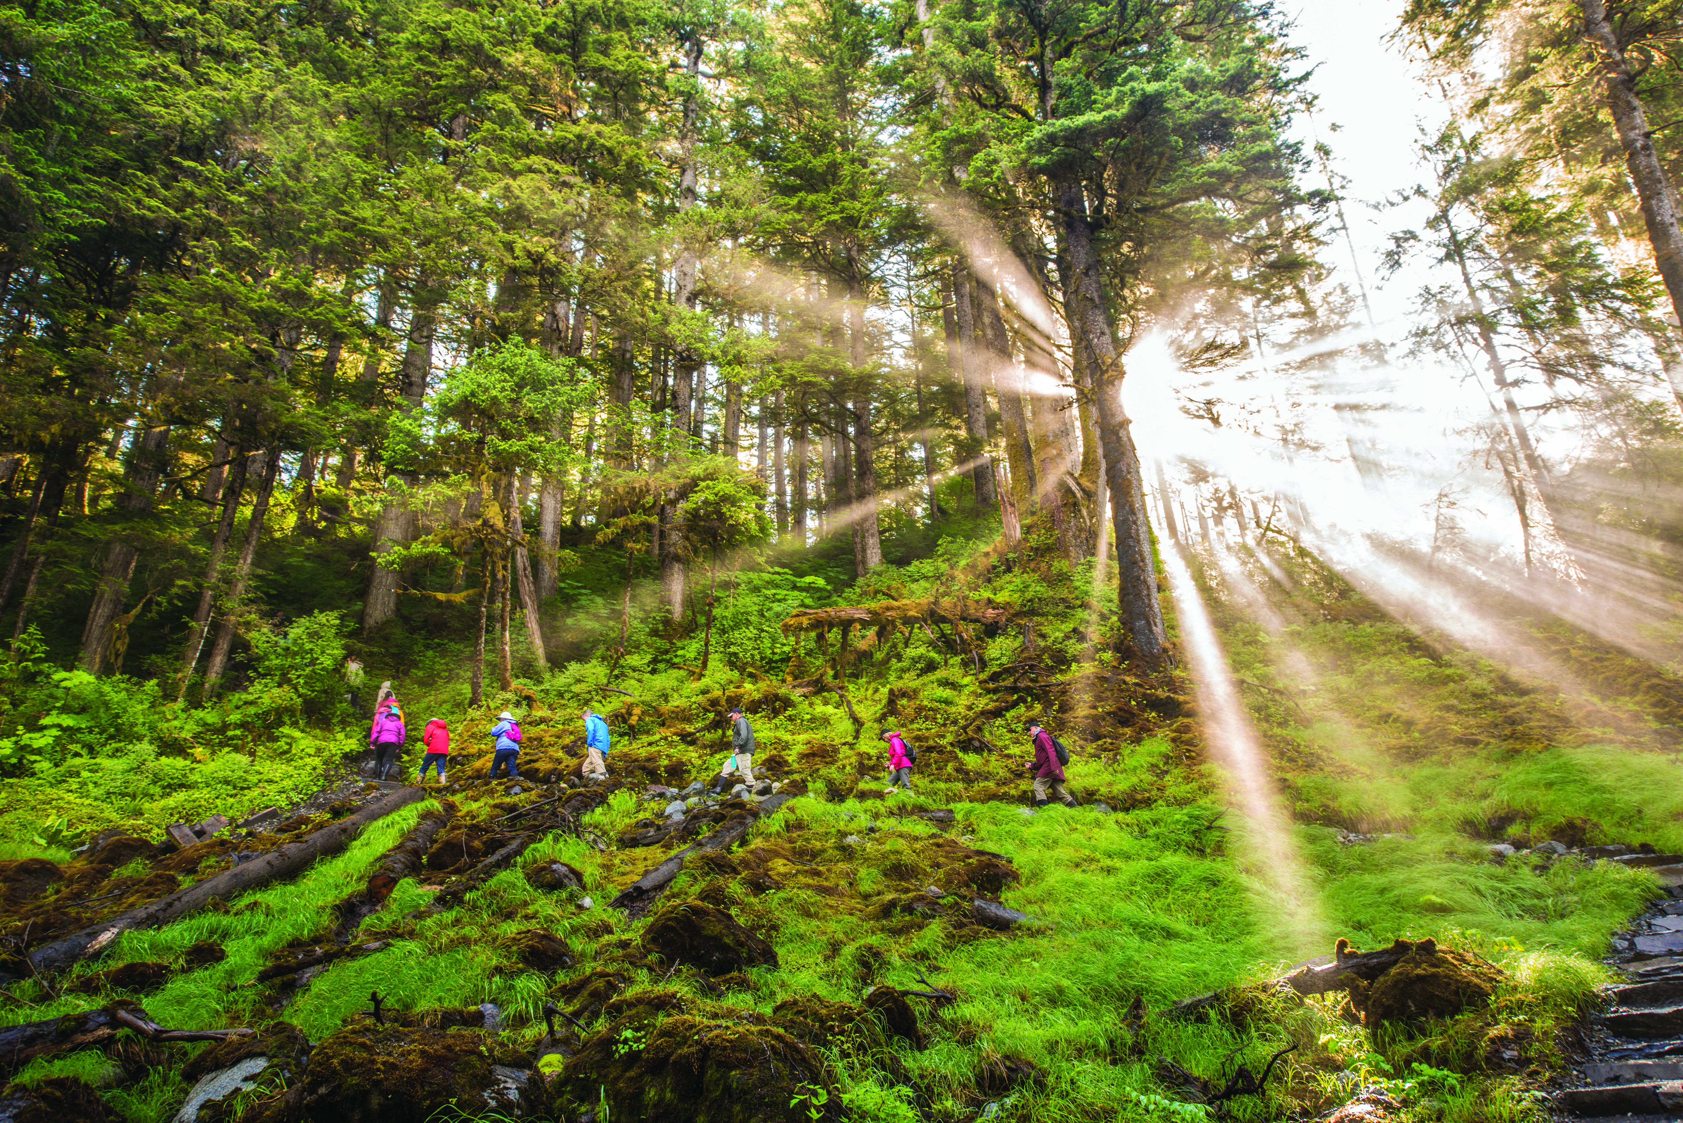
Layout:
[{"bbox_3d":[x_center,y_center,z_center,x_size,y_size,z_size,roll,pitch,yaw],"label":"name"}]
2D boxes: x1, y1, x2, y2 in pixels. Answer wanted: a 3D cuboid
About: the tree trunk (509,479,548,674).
[{"bbox_3d":[-9.559,0.415,34.232,0.359,6.379,0.359,-8,-20,-16],"label":"tree trunk"}]

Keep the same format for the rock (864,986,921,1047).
[{"bbox_3d":[0.329,2.923,7.200,0.337,0.361,0.321,-2,-23,2],"label":"rock"}]

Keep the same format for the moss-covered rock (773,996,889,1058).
[{"bbox_3d":[-0.083,3.650,8.800,0.881,0.483,0.700,-1,-18,-1],"label":"moss-covered rock"}]

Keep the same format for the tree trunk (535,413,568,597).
[{"bbox_3d":[-11.042,-2.102,42.830,0.747,7.915,0.747,4,-23,-15],"label":"tree trunk"}]

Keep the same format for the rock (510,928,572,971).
[{"bbox_3d":[-2.986,3.878,11.200,0.605,0.419,0.520,3,-19,-14],"label":"rock"}]

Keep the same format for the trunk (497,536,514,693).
[{"bbox_3d":[-9.528,1.392,31.985,0.280,4.750,0.280,1,-22,-17],"label":"trunk"}]

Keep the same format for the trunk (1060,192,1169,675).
[{"bbox_3d":[7.587,-4.403,31.969,1.106,15.451,1.106,-8,-23,14],"label":"trunk"}]

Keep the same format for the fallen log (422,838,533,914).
[{"bbox_3d":[-5.052,4.383,15.950,0.280,0.280,4.110,-1,-4,1],"label":"fallen log"}]

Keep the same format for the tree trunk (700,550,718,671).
[{"bbox_3d":[-3.580,1.306,30.258,0.177,3.472,0.177,5,-23,-7],"label":"tree trunk"}]

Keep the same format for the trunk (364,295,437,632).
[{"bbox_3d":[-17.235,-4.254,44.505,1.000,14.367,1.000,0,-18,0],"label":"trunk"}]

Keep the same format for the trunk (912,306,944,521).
[{"bbox_3d":[3.916,-7.053,52.375,0.367,11.454,0.367,-5,-23,5],"label":"trunk"}]

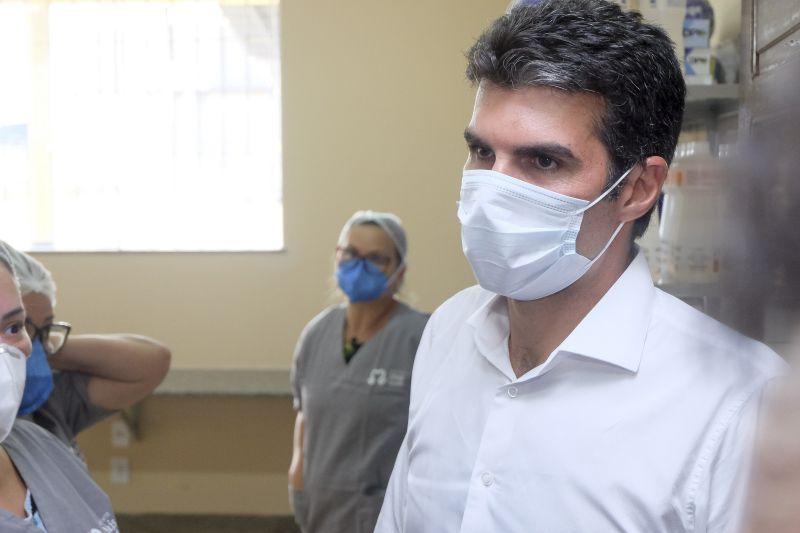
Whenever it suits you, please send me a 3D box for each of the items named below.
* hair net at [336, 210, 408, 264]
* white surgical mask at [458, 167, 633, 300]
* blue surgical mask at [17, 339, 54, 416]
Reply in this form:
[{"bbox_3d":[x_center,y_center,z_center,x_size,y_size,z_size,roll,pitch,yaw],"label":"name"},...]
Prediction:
[{"bbox_3d":[-0.070,-0.072,3.420,0.170,0.145,0.200,1,4,21],"label":"hair net"},{"bbox_3d":[0.110,-0.036,1.180,0.150,0.120,0.125,13,13,41],"label":"white surgical mask"},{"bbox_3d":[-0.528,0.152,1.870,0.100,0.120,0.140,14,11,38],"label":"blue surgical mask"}]

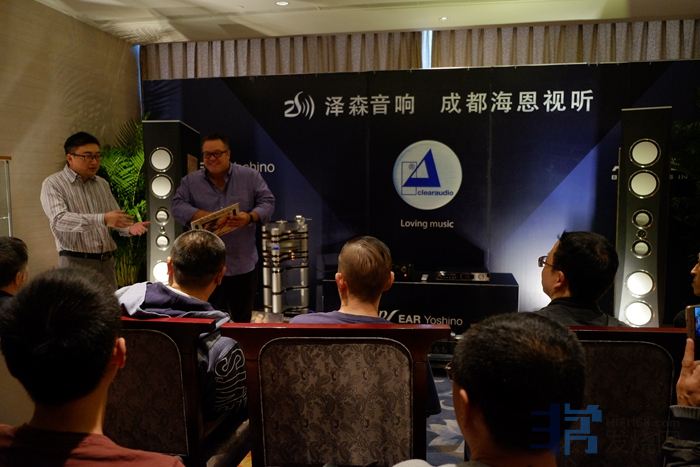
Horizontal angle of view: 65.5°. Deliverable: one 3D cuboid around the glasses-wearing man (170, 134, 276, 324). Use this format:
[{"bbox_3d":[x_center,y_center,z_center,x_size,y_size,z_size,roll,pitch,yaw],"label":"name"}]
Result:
[{"bbox_3d":[-0.785,0.272,3.427,0.620,1.750,0.430,0,4,2],"label":"glasses-wearing man"}]

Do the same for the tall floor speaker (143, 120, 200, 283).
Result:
[{"bbox_3d":[-1.530,0.061,4.796,0.370,1.980,0.480,1,4,8],"label":"tall floor speaker"}]

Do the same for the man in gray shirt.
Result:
[{"bbox_3d":[-1.510,0.294,3.248,0.540,1.730,0.500,4,5,43],"label":"man in gray shirt"}]

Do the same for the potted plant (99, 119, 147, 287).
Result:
[{"bbox_3d":[-1.930,0.038,4.834,0.700,2.020,0.700,0,4,0],"label":"potted plant"}]

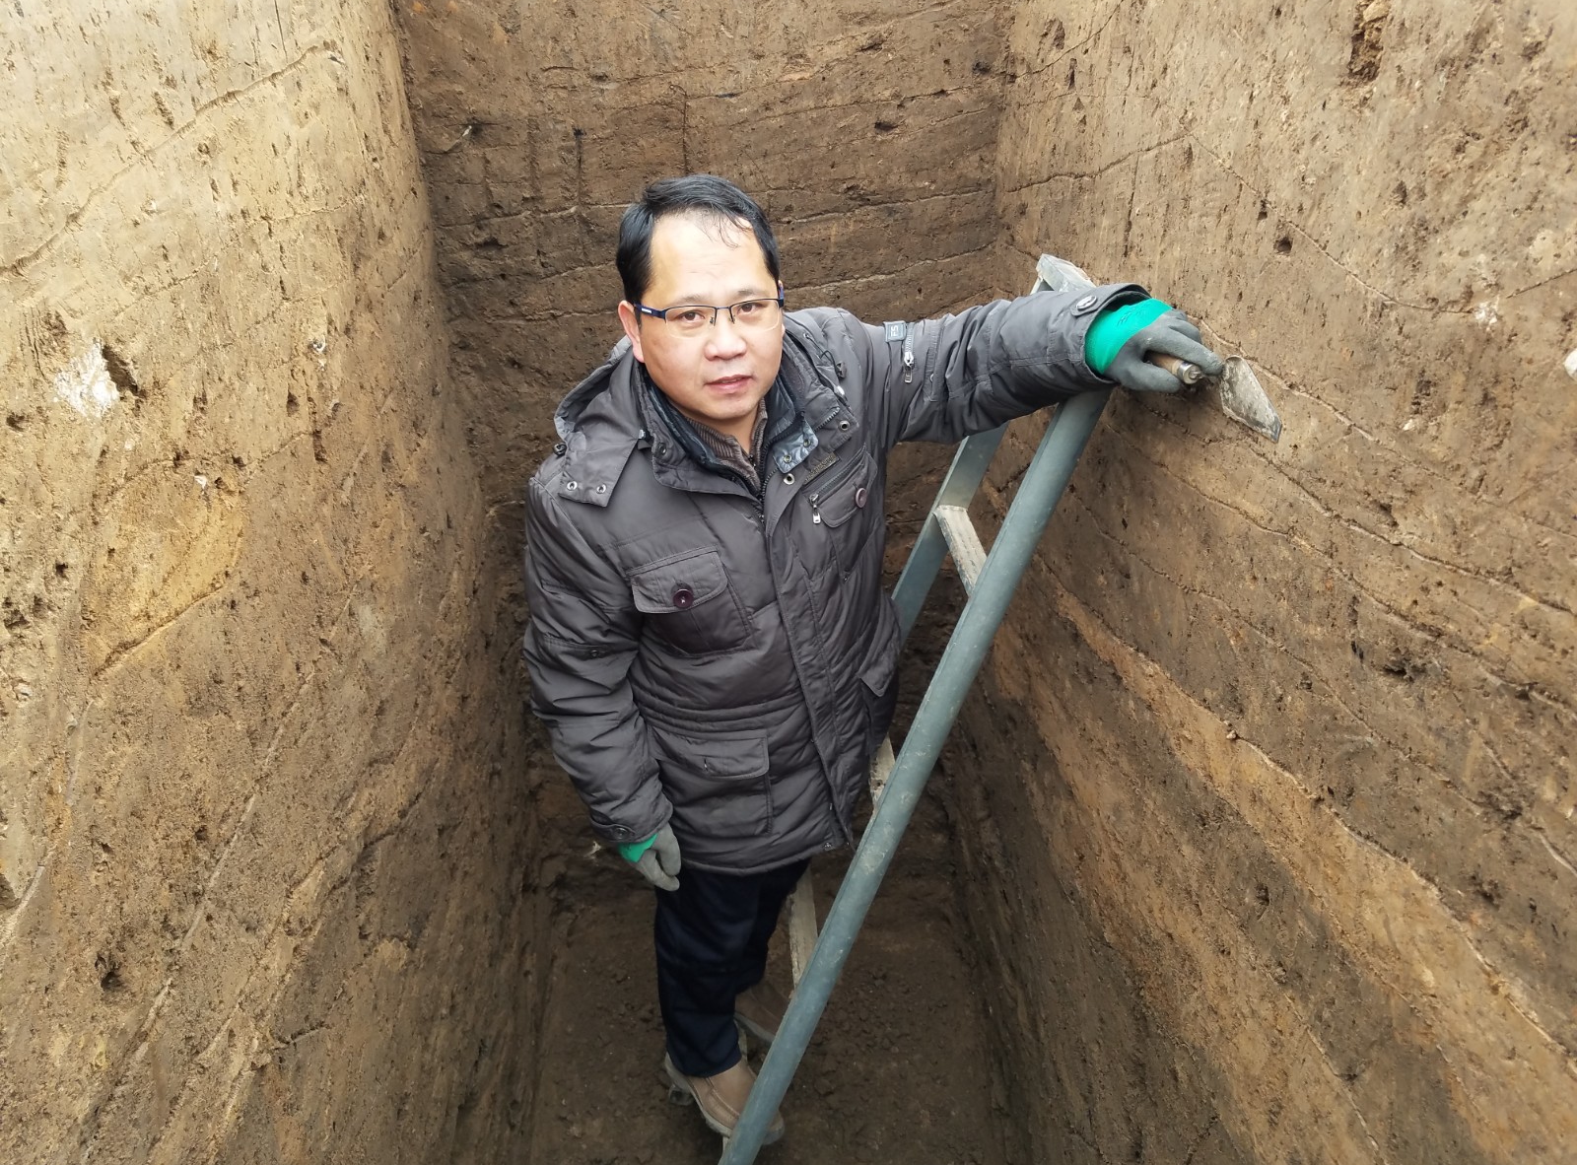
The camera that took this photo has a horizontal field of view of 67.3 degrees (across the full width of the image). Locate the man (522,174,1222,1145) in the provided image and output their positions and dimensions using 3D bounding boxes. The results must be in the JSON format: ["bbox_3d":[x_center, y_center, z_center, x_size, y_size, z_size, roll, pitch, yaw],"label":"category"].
[{"bbox_3d":[0.030,0.305,1.690,0.620,1.690,0.620,-25,41,-30],"label":"man"}]

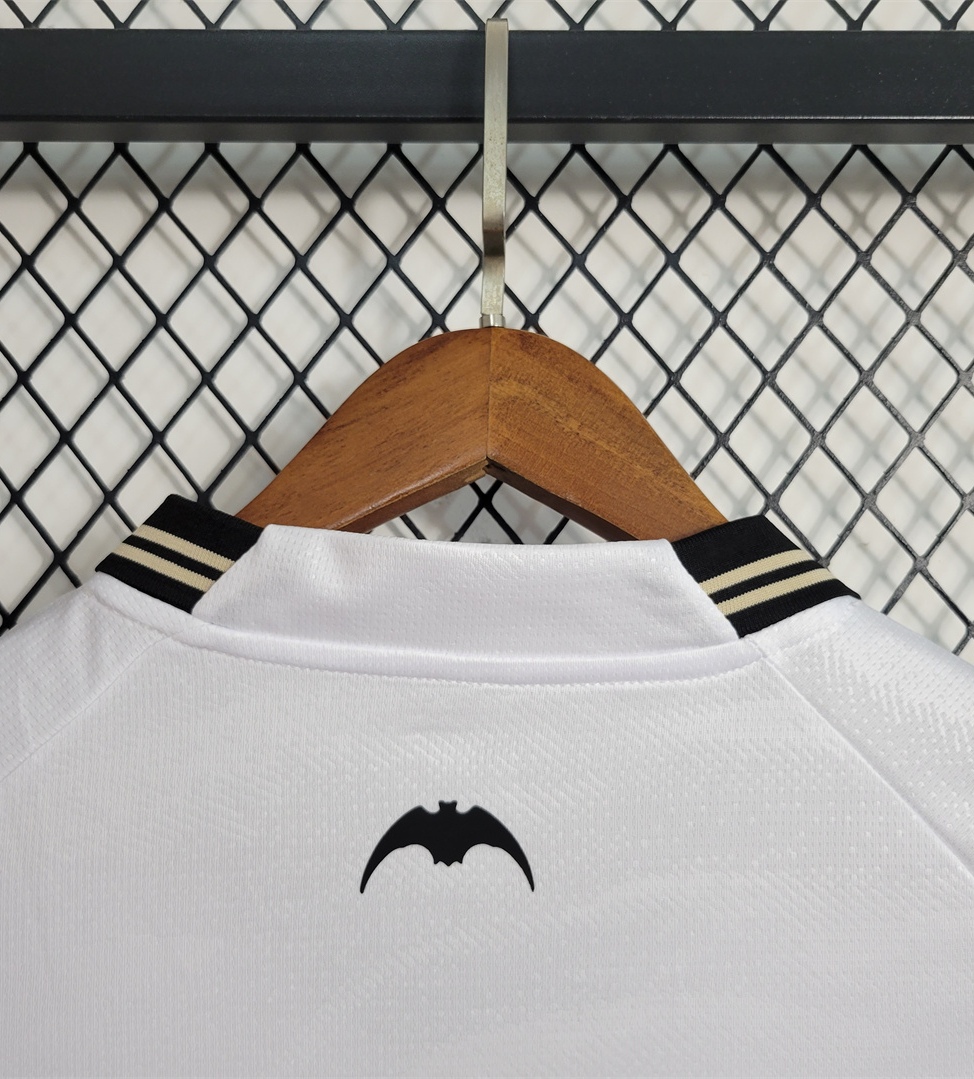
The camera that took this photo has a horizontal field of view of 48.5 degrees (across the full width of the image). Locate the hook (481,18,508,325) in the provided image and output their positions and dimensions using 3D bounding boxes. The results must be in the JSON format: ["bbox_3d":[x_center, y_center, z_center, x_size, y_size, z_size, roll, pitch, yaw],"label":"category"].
[{"bbox_3d":[0.002,-0.113,0.337,0.008,0.097,0.044,0,-5,2],"label":"hook"}]

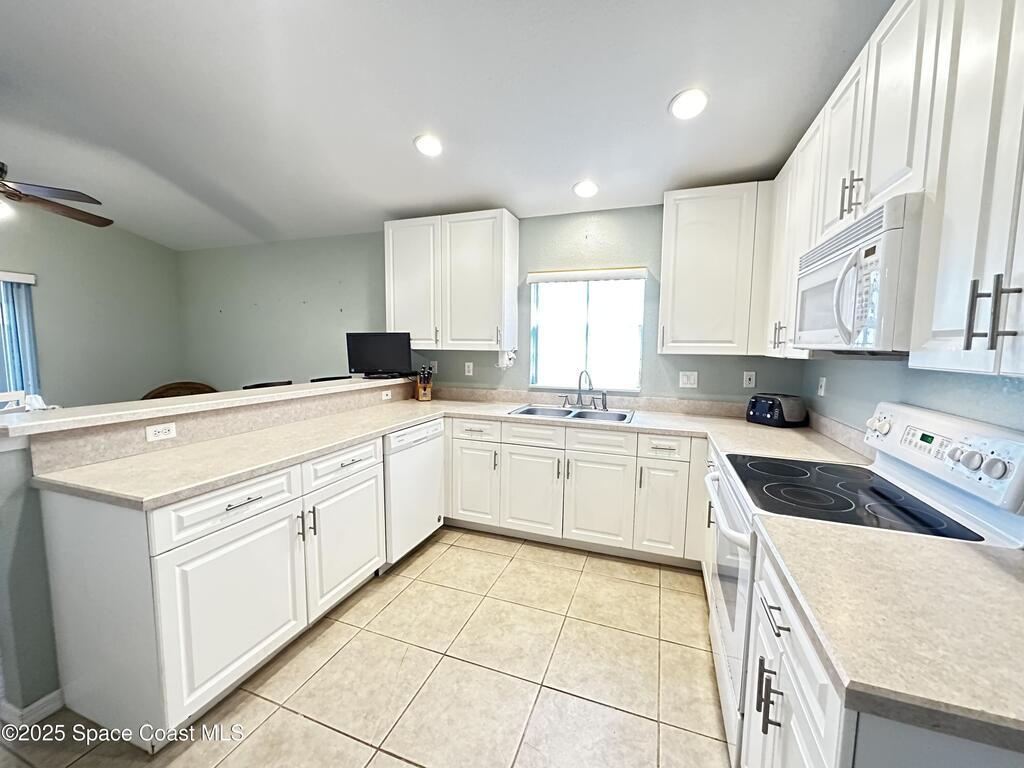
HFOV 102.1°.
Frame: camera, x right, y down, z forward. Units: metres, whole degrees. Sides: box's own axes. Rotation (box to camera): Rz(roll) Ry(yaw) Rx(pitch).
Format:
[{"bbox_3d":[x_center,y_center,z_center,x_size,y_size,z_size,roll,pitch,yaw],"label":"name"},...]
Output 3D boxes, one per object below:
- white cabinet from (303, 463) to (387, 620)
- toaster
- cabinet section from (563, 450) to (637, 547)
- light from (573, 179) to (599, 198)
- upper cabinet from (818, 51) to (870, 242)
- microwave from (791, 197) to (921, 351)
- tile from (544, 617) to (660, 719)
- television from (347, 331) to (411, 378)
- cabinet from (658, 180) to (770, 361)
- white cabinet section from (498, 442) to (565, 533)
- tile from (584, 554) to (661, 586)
[{"bbox_3d":[-1.111,0.781,2.265,0.560,0.640,0.580,3,6,20],"label":"white cabinet"},{"bbox_3d":[1.769,0.178,2.735,0.240,0.185,0.250,-2,6,-30],"label":"toaster"},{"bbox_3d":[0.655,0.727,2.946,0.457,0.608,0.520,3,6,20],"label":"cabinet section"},{"bbox_3d":[0.504,-1.337,2.838,0.170,0.030,0.170,3,-6,20],"label":"light"},{"bbox_3d":[1.384,-0.851,1.511,0.320,0.565,0.395,3,6,20],"label":"upper cabinet"},{"bbox_3d":[1.281,-0.316,1.388,0.385,0.405,0.765,3,6,20],"label":"microwave"},{"bbox_3d":[0.425,1.262,1.879,0.465,0.015,0.465,3,6,20],"label":"tile"},{"bbox_3d":[-1.107,-0.240,3.498,0.520,0.375,0.160,1,6,-2],"label":"television"},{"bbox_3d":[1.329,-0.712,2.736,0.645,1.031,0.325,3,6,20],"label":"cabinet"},{"bbox_3d":[0.224,0.707,3.102,0.455,0.611,0.520,3,6,20],"label":"white cabinet section"},{"bbox_3d":[0.709,1.191,2.653,0.465,0.015,0.260,3,6,20],"label":"tile"}]

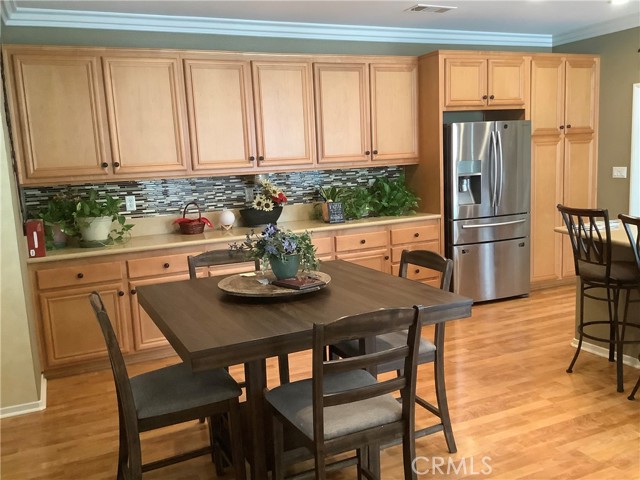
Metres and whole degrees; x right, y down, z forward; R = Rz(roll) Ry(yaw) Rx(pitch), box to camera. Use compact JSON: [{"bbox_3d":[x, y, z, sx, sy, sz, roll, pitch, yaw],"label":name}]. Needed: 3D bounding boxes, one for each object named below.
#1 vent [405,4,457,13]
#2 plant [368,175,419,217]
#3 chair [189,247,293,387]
[{"bbox_3d":[0.955,-1.963,4.902,0.405,0.021,0.205,-6,9,-23],"label":"vent"},{"bbox_3d":[0.710,-0.429,5.586,0.460,0.370,0.320,-6,9,-23],"label":"plant"},{"bbox_3d":[-0.413,0.566,3.117,0.440,0.985,0.520,-6,9,-21],"label":"chair"}]

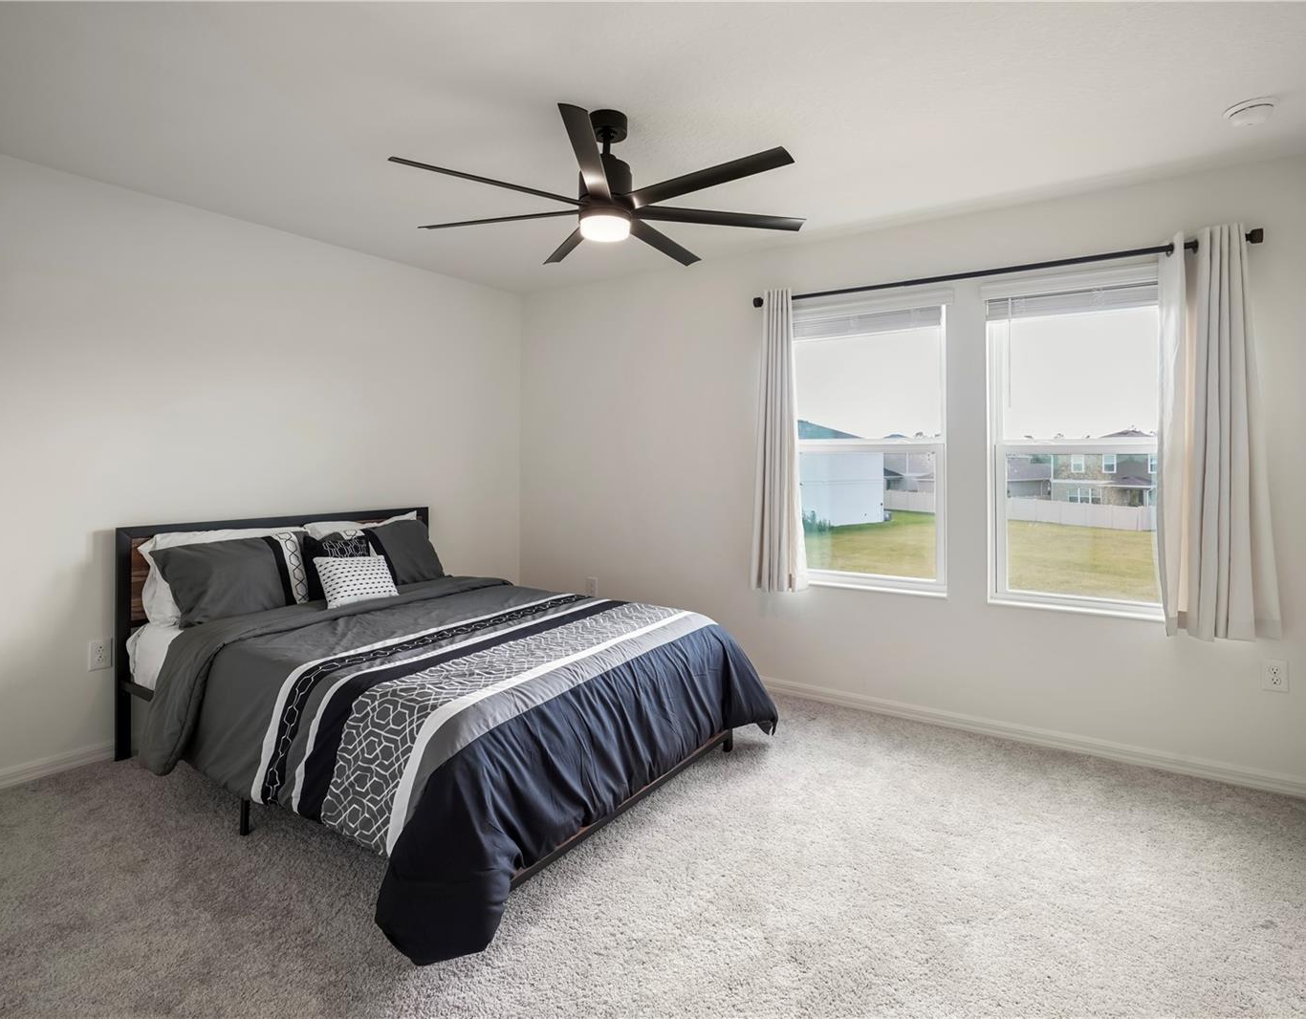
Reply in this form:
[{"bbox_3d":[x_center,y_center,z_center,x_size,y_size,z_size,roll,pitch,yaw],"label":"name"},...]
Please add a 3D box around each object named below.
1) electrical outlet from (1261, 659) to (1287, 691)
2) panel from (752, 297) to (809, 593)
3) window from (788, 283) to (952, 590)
[{"bbox_3d":[2.388,0.641,2.606,0.073,0.122,0.012,2,3,34],"label":"electrical outlet"},{"bbox_3d":[0.689,-0.368,3.680,0.325,1.645,0.130,2,3,34],"label":"panel"},{"bbox_3d":[1.063,-0.338,3.546,0.875,1.490,0.090,2,3,34],"label":"window"}]

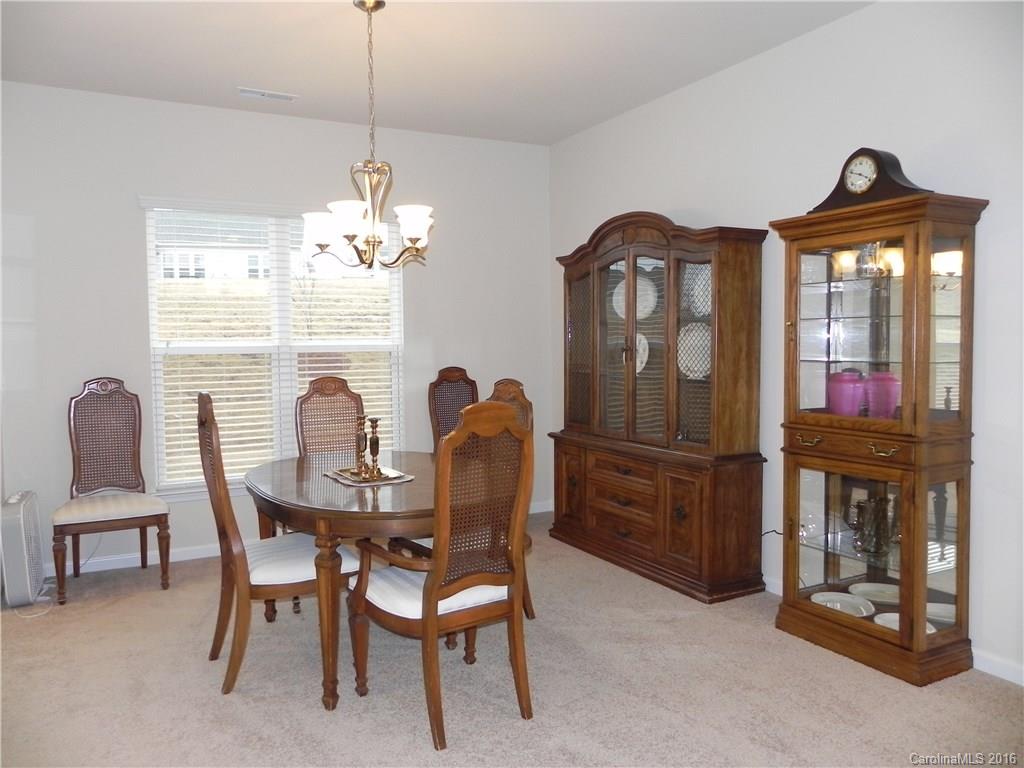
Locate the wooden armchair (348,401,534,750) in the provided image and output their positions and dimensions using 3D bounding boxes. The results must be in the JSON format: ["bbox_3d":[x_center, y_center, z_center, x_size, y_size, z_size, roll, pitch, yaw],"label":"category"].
[{"bbox_3d":[-0.248,0.604,2.808,0.576,1.131,0.596,-3,4,-32],"label":"wooden armchair"}]

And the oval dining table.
[{"bbox_3d":[-0.604,0.772,3.424,1.067,0.737,1.570,-3,4,-28],"label":"oval dining table"}]

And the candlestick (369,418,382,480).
[{"bbox_3d":[-0.595,0.274,3.329,0.061,0.252,0.061,-3,4,-28],"label":"candlestick"}]

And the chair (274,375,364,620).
[{"bbox_3d":[-0.920,0.538,4.062,0.543,1.139,0.570,-2,3,-20],"label":"chair"}]

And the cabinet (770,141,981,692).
[{"bbox_3d":[1.478,0.100,3.196,0.384,2.041,0.716,-3,4,-28],"label":"cabinet"}]

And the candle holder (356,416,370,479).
[{"bbox_3d":[-0.661,0.271,3.397,0.061,0.252,0.061,-3,4,-28],"label":"candle holder"}]

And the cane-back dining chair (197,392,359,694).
[{"bbox_3d":[-0.960,0.589,3.182,0.570,1.141,0.543,-3,4,-27],"label":"cane-back dining chair"}]

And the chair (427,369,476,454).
[{"bbox_3d":[-0.294,0.459,5.281,0.556,1.139,0.570,-3,4,-28],"label":"chair"}]

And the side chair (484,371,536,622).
[{"bbox_3d":[-0.223,0.552,3.634,0.570,1.139,0.543,-3,4,-38],"label":"side chair"}]

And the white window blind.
[{"bbox_3d":[-1.462,-0.232,4.968,1.610,1.676,0.060,-3,4,-28],"label":"white window blind"}]

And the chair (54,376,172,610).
[{"bbox_3d":[-2.227,0.544,4.277,0.543,1.142,0.570,-3,4,-28],"label":"chair"}]

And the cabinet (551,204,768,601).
[{"bbox_3d":[0.764,0.047,4.548,0.398,2.014,1.583,-3,4,-28],"label":"cabinet"}]

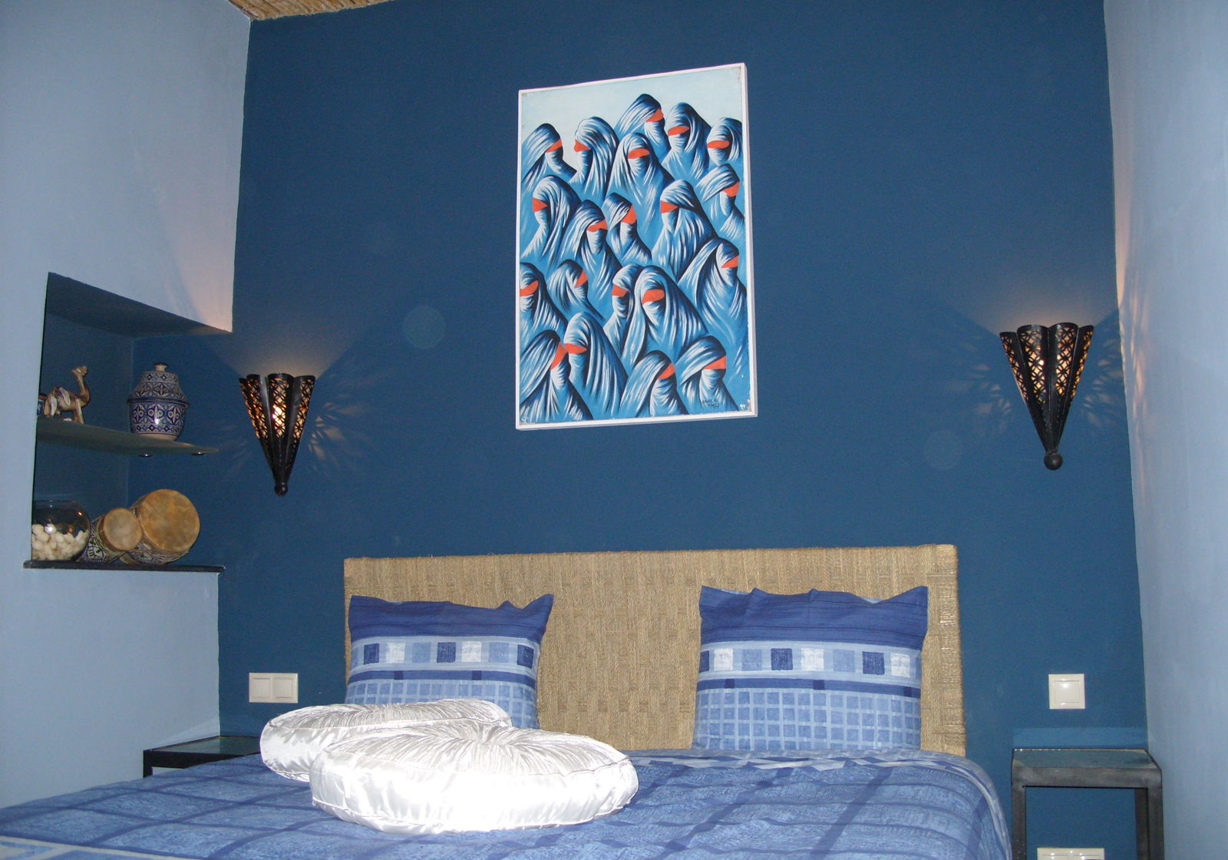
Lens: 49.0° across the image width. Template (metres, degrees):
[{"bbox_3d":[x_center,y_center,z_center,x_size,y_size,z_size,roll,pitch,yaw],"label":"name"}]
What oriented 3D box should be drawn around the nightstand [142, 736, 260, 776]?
[{"bbox_3d":[-1.000,1.121,3.618,0.370,0.540,0.385,-3,-7,16],"label":"nightstand"}]

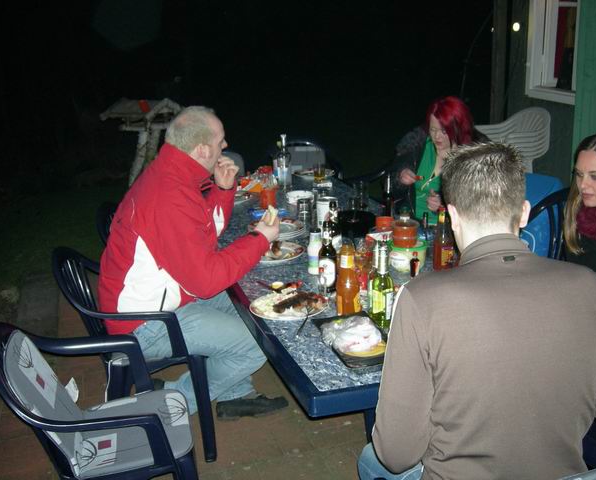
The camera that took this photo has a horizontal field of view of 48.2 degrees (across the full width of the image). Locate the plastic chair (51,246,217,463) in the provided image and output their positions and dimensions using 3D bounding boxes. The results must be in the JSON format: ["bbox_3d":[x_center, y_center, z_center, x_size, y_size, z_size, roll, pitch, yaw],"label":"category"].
[{"bbox_3d":[-0.628,0.389,2.626,0.550,0.840,0.570,-5,18,-6],"label":"plastic chair"}]

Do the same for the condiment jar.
[{"bbox_3d":[0.380,-0.026,2.355,0.084,0.086,0.084,-3,18,1],"label":"condiment jar"}]

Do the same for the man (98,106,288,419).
[{"bbox_3d":[-0.428,0.119,2.672,0.770,1.310,0.540,-3,19,-7],"label":"man"}]

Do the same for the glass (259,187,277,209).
[{"bbox_3d":[-0.147,-0.208,3.273,0.082,0.087,0.082,-1,19,0],"label":"glass"}]

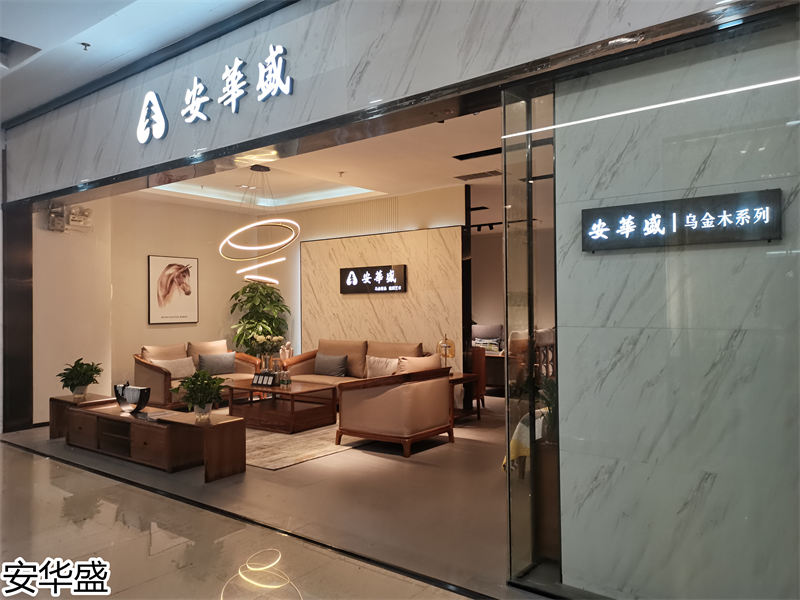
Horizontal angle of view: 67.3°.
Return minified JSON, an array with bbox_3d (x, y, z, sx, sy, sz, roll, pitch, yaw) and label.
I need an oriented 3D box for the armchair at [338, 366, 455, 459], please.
[{"bbox_3d":[-0.066,1.104,6.328,0.956,0.838,0.794,-1,-1,37],"label":"armchair"}]

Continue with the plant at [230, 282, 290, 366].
[{"bbox_3d":[-2.343,0.638,10.106,0.956,1.882,0.956,-1,-1,37],"label":"plant"}]

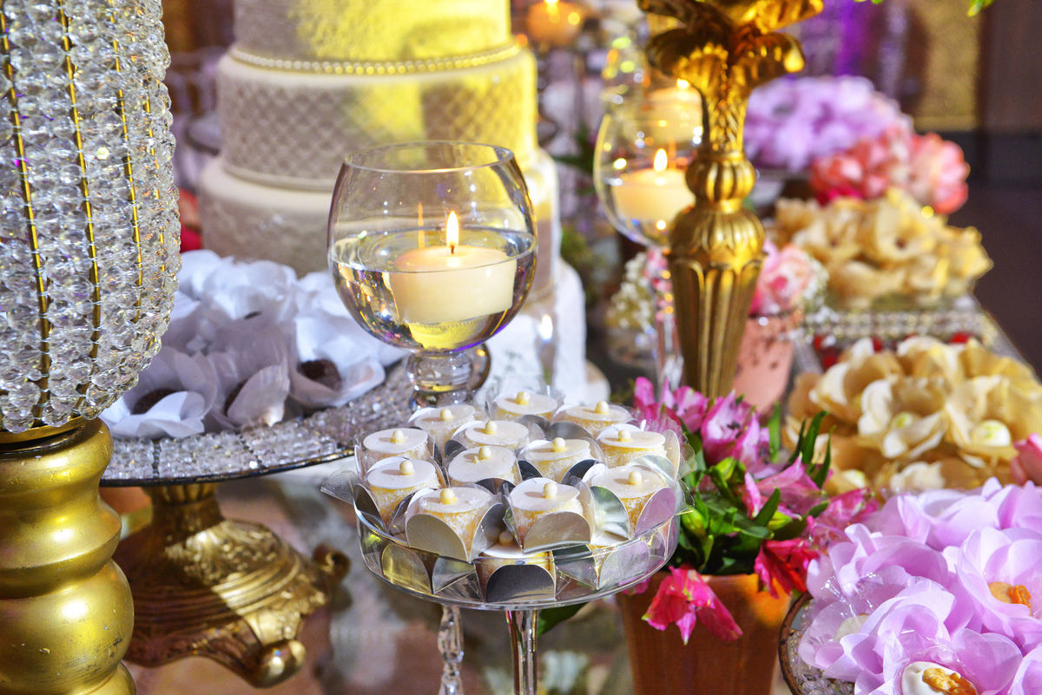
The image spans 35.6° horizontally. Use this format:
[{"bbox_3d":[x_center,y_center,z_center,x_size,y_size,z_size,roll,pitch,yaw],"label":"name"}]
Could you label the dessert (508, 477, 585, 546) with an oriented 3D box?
[{"bbox_3d":[0.012,0.082,0.811,0.040,0.030,0.040,0,17,0],"label":"dessert"}]

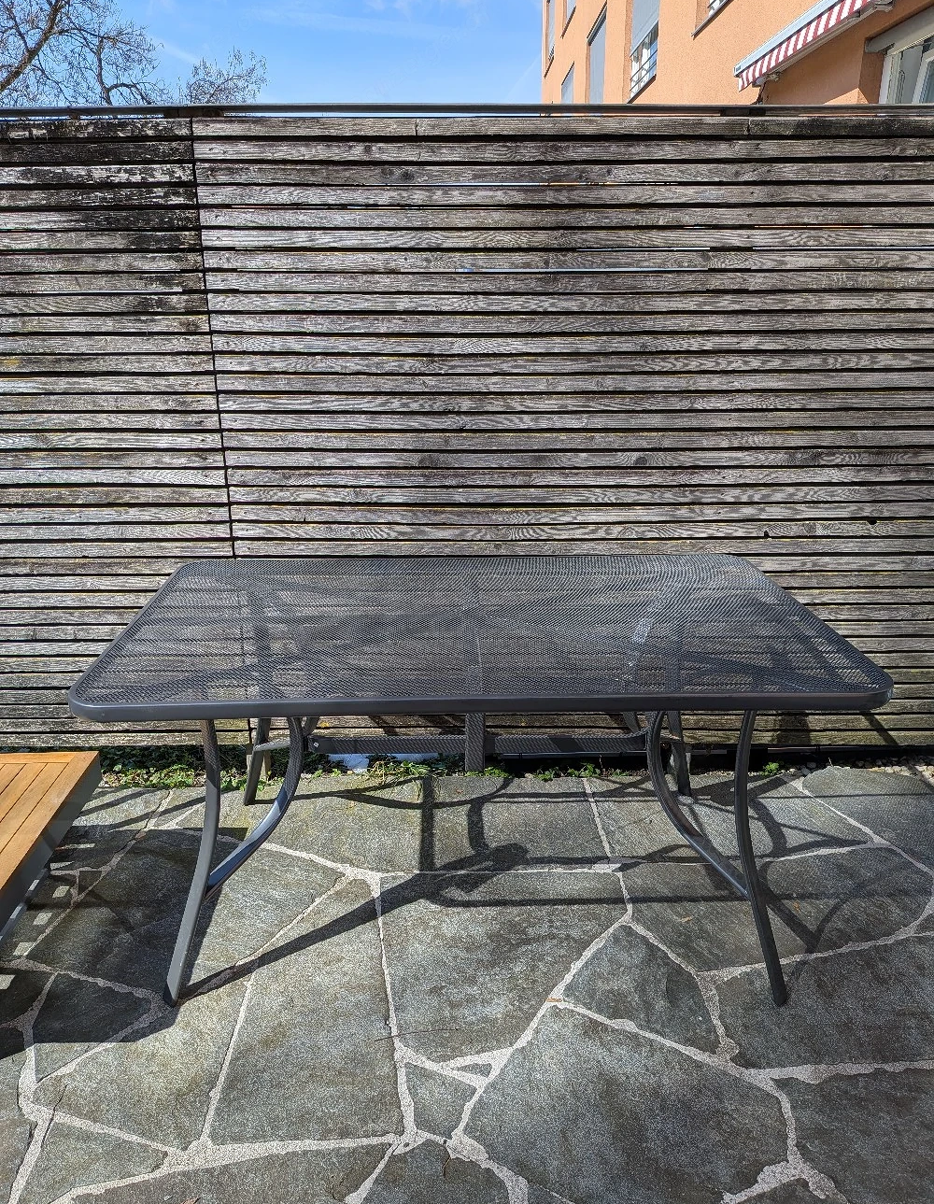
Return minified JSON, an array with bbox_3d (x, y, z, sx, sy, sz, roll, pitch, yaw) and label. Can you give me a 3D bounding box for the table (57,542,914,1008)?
[{"bbox_3d":[0.023,0.367,2.056,1.510,0.727,0.882,-1,20,-3],"label":"table"}]

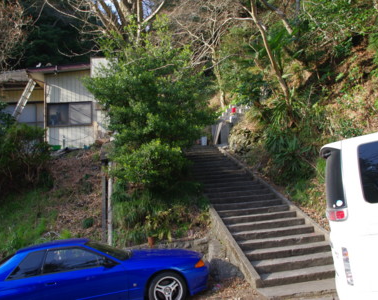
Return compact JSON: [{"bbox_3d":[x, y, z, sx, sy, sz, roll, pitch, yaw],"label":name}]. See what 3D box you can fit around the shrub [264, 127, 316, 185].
[{"bbox_3d":[3.037,0.165,10.100,1.500,1.600,1.300,-4,-7,0],"label":"shrub"}]

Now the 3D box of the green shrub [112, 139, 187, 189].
[{"bbox_3d":[-1.049,0.395,9.200,1.950,1.200,1.600,-4,-7,0],"label":"green shrub"}]

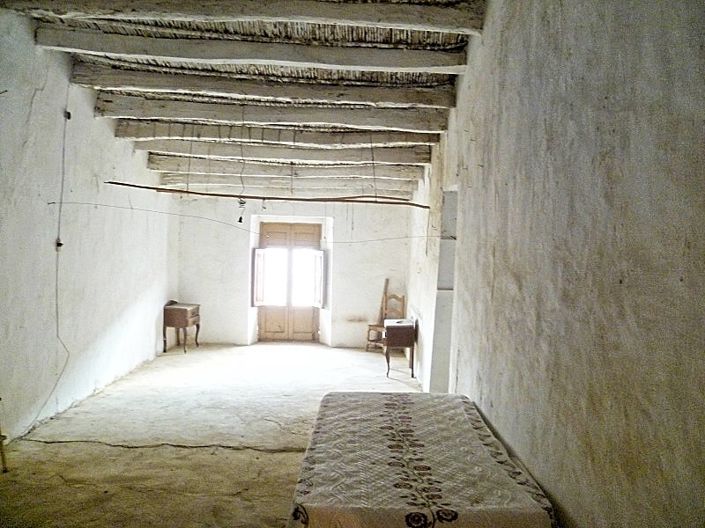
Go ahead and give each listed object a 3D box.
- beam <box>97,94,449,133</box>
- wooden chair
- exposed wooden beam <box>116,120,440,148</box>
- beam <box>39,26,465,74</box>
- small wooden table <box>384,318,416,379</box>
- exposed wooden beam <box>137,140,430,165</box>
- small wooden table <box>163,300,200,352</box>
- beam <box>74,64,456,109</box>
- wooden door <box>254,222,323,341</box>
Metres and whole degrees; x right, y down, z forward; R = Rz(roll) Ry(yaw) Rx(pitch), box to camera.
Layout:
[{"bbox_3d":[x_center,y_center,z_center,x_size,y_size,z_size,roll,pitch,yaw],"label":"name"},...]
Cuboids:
[{"bbox_3d":[-0.826,-1.563,6.075,3.677,0.180,0.160,1,1,-2],"label":"beam"},{"bbox_3d":[0.545,0.969,9.226,0.420,0.910,0.430,2,1,38],"label":"wooden chair"},{"bbox_3d":[-0.843,-1.507,6.673,3.721,0.180,0.160,1,1,-2],"label":"exposed wooden beam"},{"bbox_3d":[-0.823,-1.820,4.892,3.585,0.180,0.160,1,1,-2],"label":"beam"},{"bbox_3d":[0.628,1.077,7.466,0.420,0.730,0.540,1,1,0],"label":"small wooden table"},{"bbox_3d":[-0.864,-1.441,7.309,3.754,0.180,0.160,1,1,-2],"label":"exposed wooden beam"},{"bbox_3d":[-2.652,0.996,8.917,0.390,0.720,0.490,1,1,10],"label":"small wooden table"},{"bbox_3d":[-0.822,-1.684,5.490,3.630,0.180,0.160,1,1,-2],"label":"beam"},{"bbox_3d":[-1.104,0.318,10.229,1.127,2.120,0.080,1,1,0],"label":"wooden door"}]

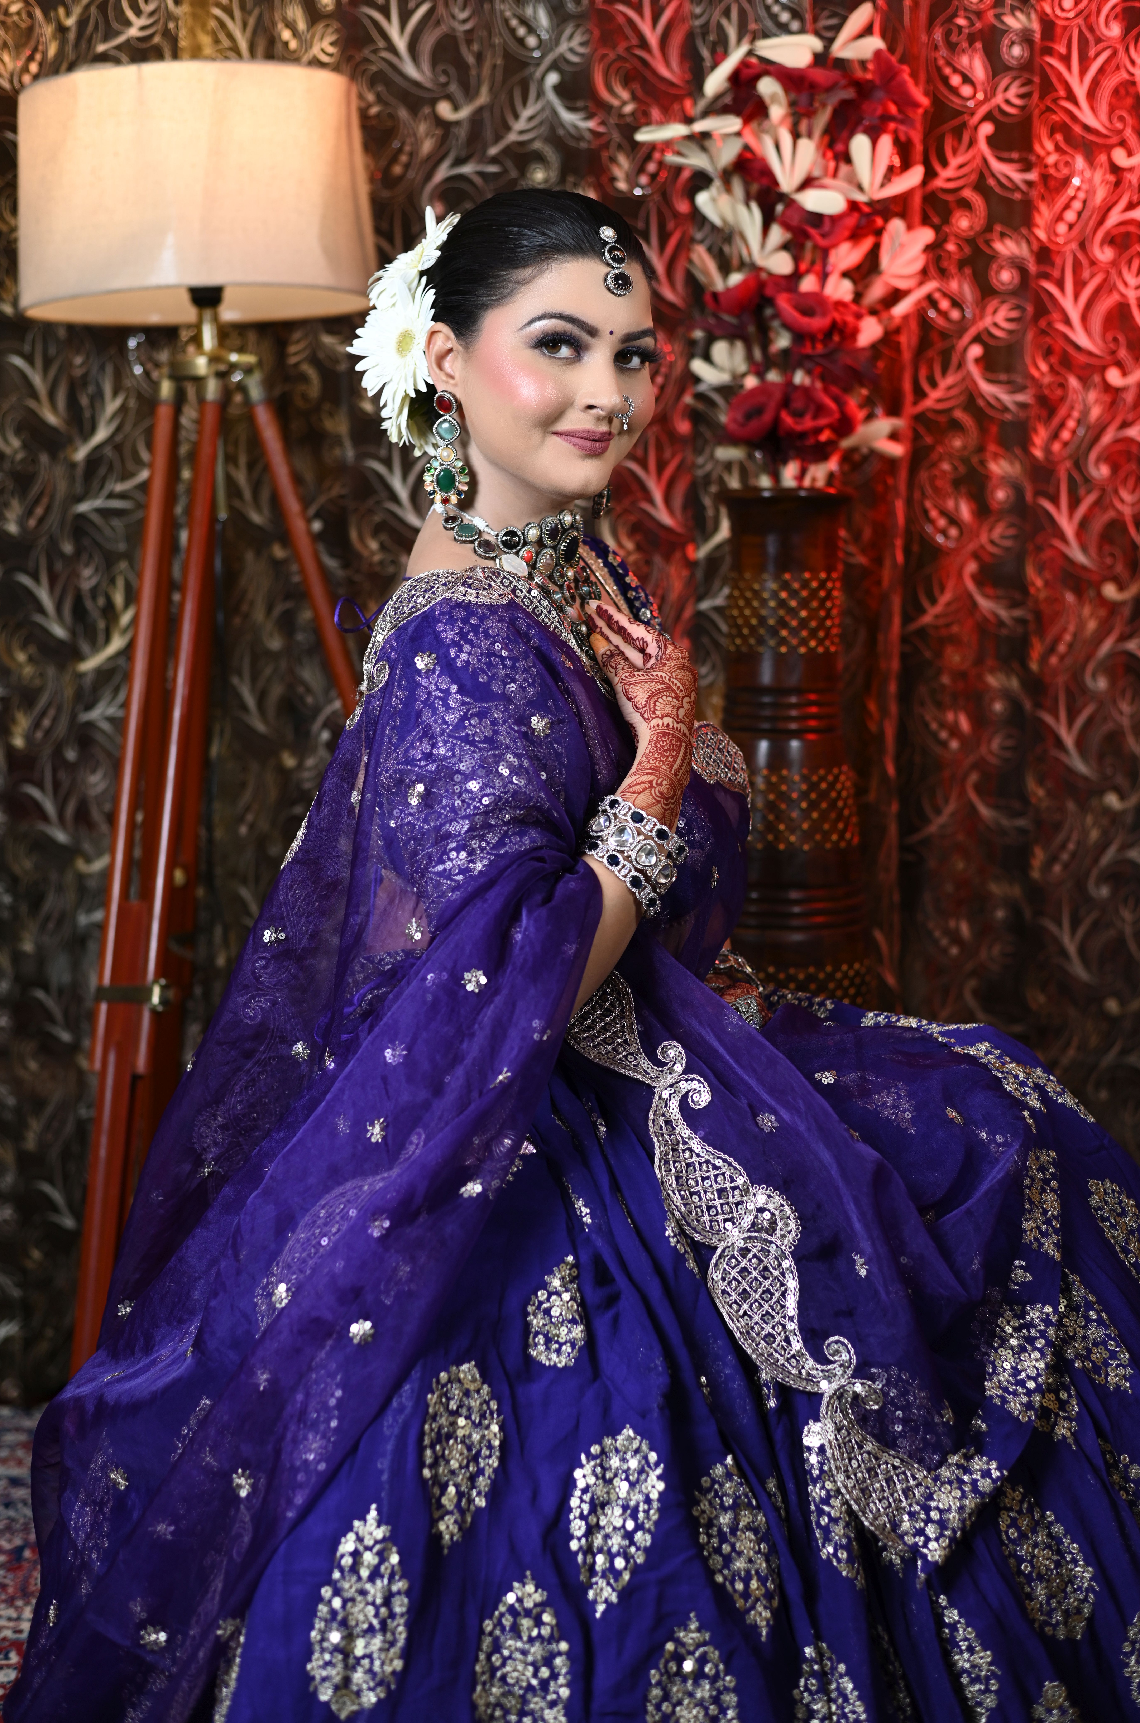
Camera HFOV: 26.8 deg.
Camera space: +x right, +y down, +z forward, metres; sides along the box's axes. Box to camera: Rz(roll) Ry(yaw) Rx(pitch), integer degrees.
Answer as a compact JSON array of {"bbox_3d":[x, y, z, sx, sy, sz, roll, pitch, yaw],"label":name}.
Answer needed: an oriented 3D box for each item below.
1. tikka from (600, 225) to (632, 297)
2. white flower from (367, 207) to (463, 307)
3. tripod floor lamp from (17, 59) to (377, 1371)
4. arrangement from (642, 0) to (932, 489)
[{"bbox_3d":[0.034,-0.445,1.775,0.022,0.056,0.012,-9,-17,-33],"label":"tikka"},{"bbox_3d":[-0.120,-0.468,1.855,0.037,0.098,0.095,41,-13,-28],"label":"white flower"},{"bbox_3d":[-0.250,-0.050,2.355,0.580,1.420,0.600,0,8,0],"label":"tripod floor lamp"},{"bbox_3d":[0.215,-0.616,2.400,0.290,0.475,0.250,0,8,0],"label":"arrangement"}]

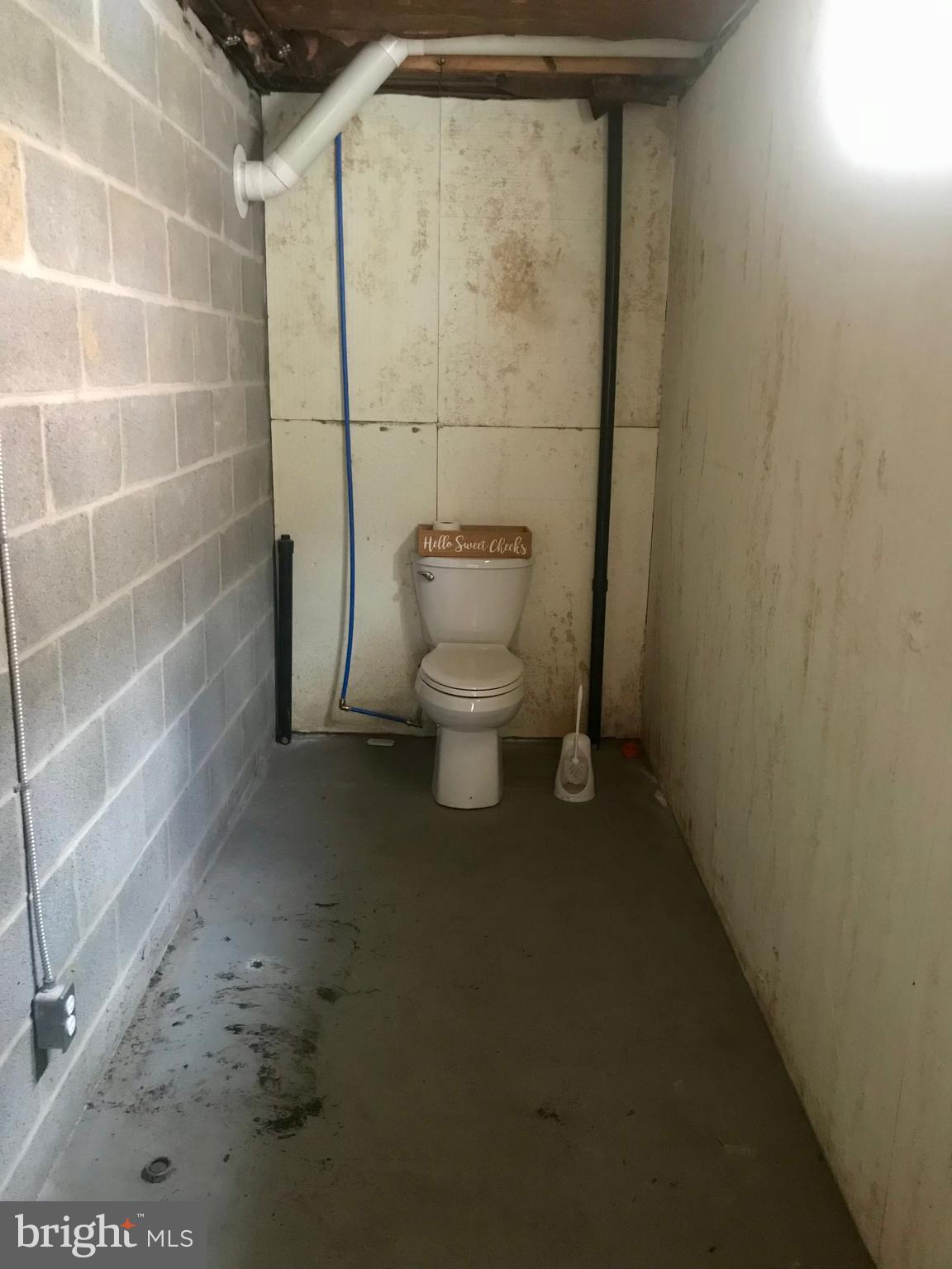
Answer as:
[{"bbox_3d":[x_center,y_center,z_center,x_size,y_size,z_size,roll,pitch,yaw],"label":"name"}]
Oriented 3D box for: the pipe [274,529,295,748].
[{"bbox_3d":[-0.711,0.025,3.861,0.064,0.817,0.065,1,15,-1],"label":"pipe"}]

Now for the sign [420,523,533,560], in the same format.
[{"bbox_3d":[0.000,-0.333,3.688,0.405,0.100,0.115,1,15,-1],"label":"sign"}]

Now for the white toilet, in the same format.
[{"bbox_3d":[-0.018,0.140,3.586,0.429,0.765,0.732,1,15,-1],"label":"white toilet"}]

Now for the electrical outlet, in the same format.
[{"bbox_3d":[-0.730,0.662,1.776,0.056,0.102,0.060,1,15,-1],"label":"electrical outlet"}]

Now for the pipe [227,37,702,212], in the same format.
[{"bbox_3d":[-0.006,-1.551,3.131,1.439,0.557,0.221,1,15,-1],"label":"pipe"}]

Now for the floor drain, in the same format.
[{"bbox_3d":[-0.578,0.965,1.854,0.052,0.019,0.056,1,15,-1],"label":"floor drain"}]

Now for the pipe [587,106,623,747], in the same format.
[{"bbox_3d":[0.465,-0.659,3.701,0.062,2.277,0.060,0,15,0],"label":"pipe"}]

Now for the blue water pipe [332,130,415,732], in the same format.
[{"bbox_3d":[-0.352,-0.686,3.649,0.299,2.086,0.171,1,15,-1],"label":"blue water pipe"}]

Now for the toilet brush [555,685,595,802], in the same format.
[{"bbox_3d":[0.345,0.366,3.512,0.142,0.381,0.148,1,15,-1],"label":"toilet brush"}]

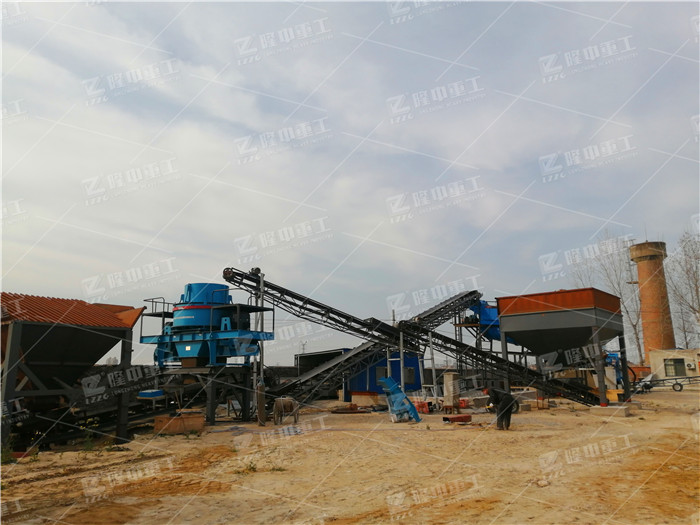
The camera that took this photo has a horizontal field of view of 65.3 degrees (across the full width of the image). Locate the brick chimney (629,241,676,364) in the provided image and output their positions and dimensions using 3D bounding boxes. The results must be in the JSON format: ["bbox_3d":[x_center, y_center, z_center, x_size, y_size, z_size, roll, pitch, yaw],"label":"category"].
[{"bbox_3d":[29.178,4.801,51.891,3.600,13.563,3.600,-7,-13,29],"label":"brick chimney"}]

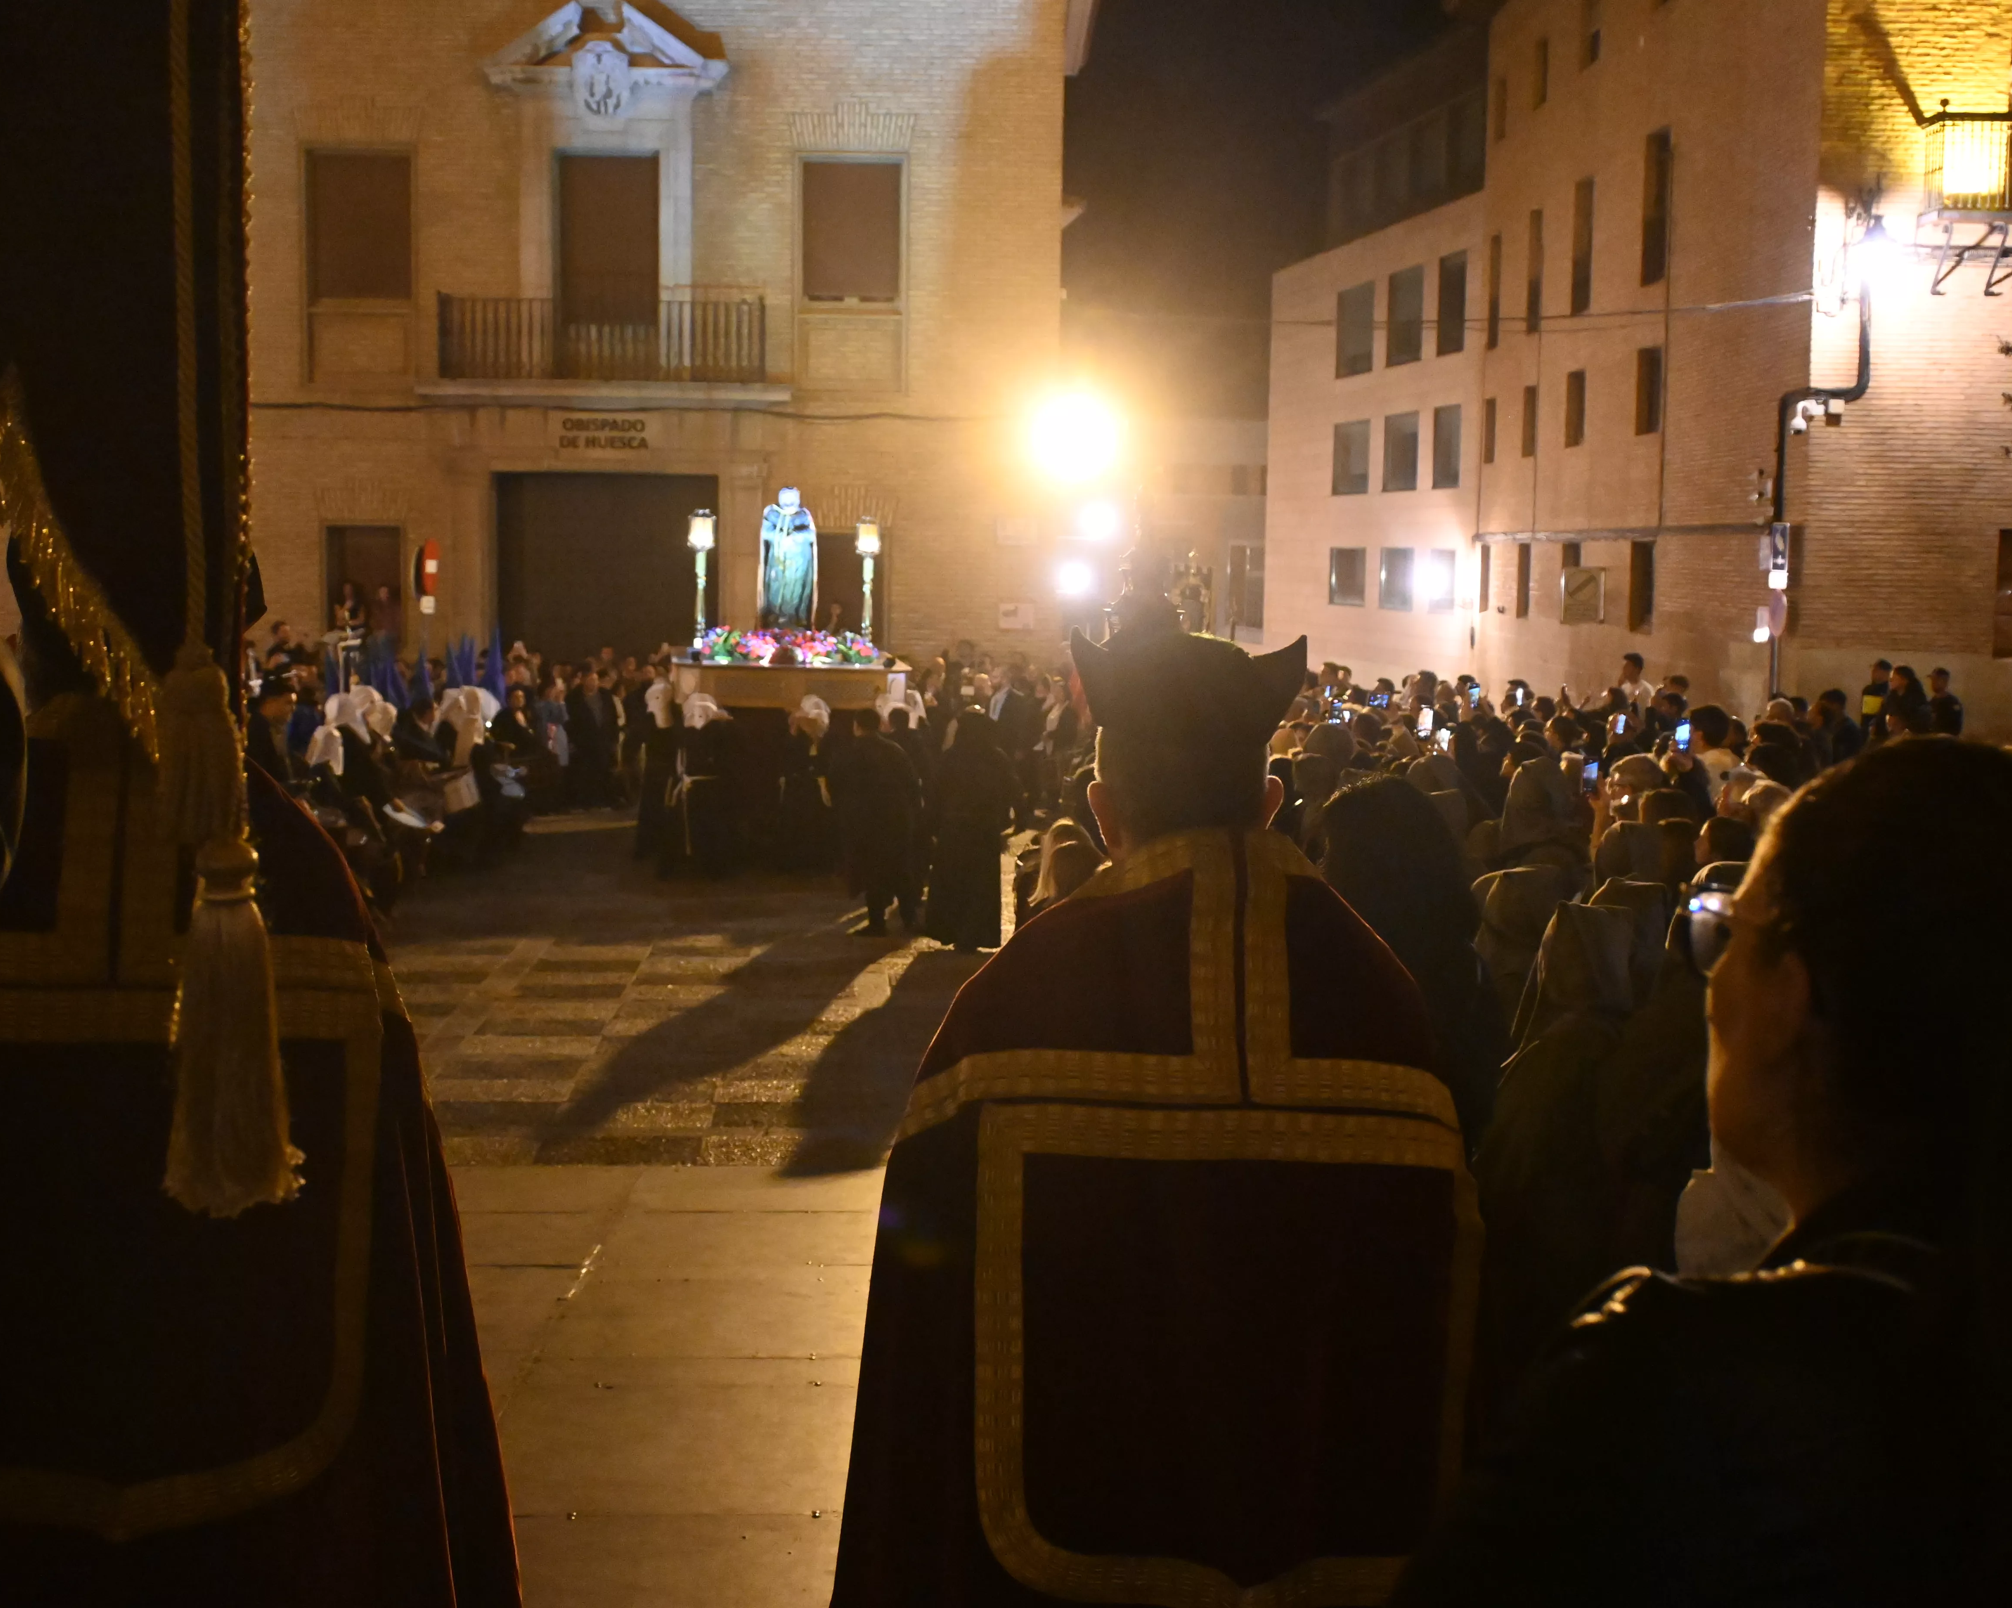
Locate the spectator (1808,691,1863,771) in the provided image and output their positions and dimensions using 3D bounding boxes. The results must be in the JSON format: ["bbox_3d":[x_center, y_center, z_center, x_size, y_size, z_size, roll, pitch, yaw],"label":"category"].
[{"bbox_3d":[7.563,-0.177,22.097,0.360,1.720,0.480,1,6,3],"label":"spectator"}]

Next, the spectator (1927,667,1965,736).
[{"bbox_3d":[9.962,-0.565,25.673,0.340,1.760,0.480,-2,7,-23],"label":"spectator"}]

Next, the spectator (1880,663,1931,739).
[{"bbox_3d":[9.495,-0.614,25.568,0.360,1.690,0.480,-1,6,-15],"label":"spectator"}]

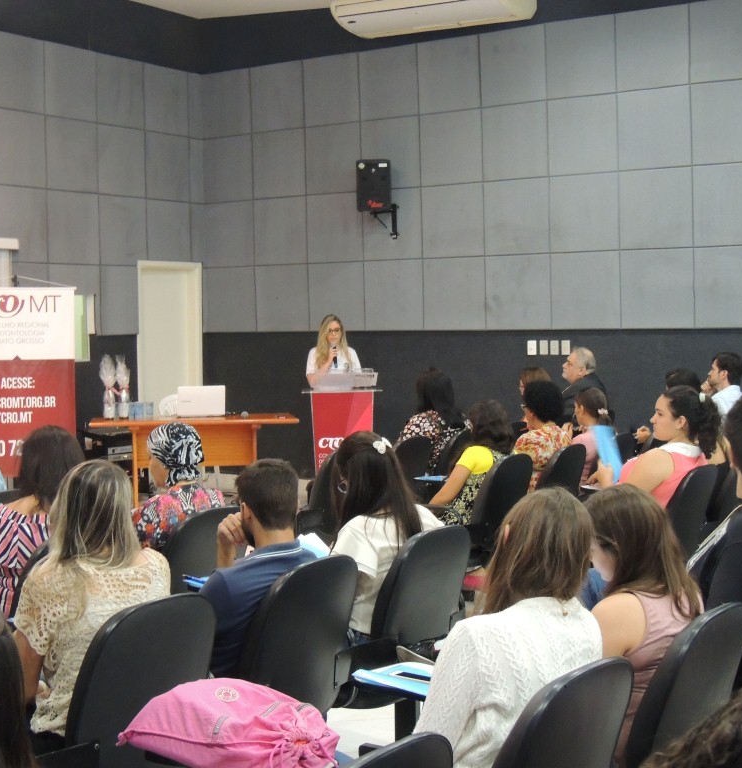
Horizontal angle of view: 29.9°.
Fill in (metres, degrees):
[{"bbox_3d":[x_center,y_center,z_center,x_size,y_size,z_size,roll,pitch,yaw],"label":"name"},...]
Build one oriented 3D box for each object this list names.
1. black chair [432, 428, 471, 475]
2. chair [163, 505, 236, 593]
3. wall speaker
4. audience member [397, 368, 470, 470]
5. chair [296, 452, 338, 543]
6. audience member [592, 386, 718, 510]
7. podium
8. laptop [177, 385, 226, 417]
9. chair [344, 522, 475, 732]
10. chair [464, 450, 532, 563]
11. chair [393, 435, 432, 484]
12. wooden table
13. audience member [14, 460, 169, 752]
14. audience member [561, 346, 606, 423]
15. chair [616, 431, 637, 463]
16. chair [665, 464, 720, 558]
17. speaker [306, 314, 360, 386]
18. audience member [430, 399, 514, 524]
[{"bbox_3d":[0.289,0.713,8.176,0.600,0.880,0.560,1,3,34],"label":"black chair"},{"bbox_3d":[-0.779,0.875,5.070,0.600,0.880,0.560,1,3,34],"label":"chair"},{"bbox_3d":[0.026,-1.813,12.700,0.310,0.480,0.280,-1,8,6],"label":"wall speaker"},{"bbox_3d":[0.247,0.527,8.424,0.750,1.245,0.470,1,3,39],"label":"audience member"},{"bbox_3d":[-0.319,0.765,7.348,0.600,0.890,0.560,1,3,33],"label":"chair"},{"bbox_3d":[1.062,0.624,6.085,0.780,1.230,0.500,1,3,34],"label":"audience member"},{"bbox_3d":[-0.209,0.526,10.825,0.600,1.040,0.420,-1,3,2],"label":"podium"},{"bbox_3d":[-1.414,0.146,11.593,0.375,0.245,0.300,-1,3,-6],"label":"laptop"},{"bbox_3d":[-0.050,0.892,4.465,0.600,0.880,0.560,1,3,34],"label":"chair"},{"bbox_3d":[0.402,0.779,6.734,0.600,0.880,0.560,1,3,34],"label":"chair"},{"bbox_3d":[0.028,0.735,7.862,0.600,0.890,0.560,1,3,33],"label":"chair"},{"bbox_3d":[-1.427,0.658,11.296,1.680,0.750,0.640,-1,3,-6],"label":"wooden table"},{"bbox_3d":[-0.782,0.785,3.529,0.750,1.220,0.480,2,4,43],"label":"audience member"},{"bbox_3d":[1.291,0.406,9.581,0.800,1.329,0.550,1,3,34],"label":"audience member"},{"bbox_3d":[1.146,0.715,7.841,0.600,0.880,0.560,1,3,34],"label":"chair"},{"bbox_3d":[1.201,0.795,6.145,0.600,0.890,0.560,1,3,33],"label":"chair"},{"bbox_3d":[-0.302,0.234,11.211,0.460,1.590,0.320,-1,3,0],"label":"speaker"},{"bbox_3d":[0.402,0.646,6.848,0.750,1.150,0.470,1,3,37],"label":"audience member"}]

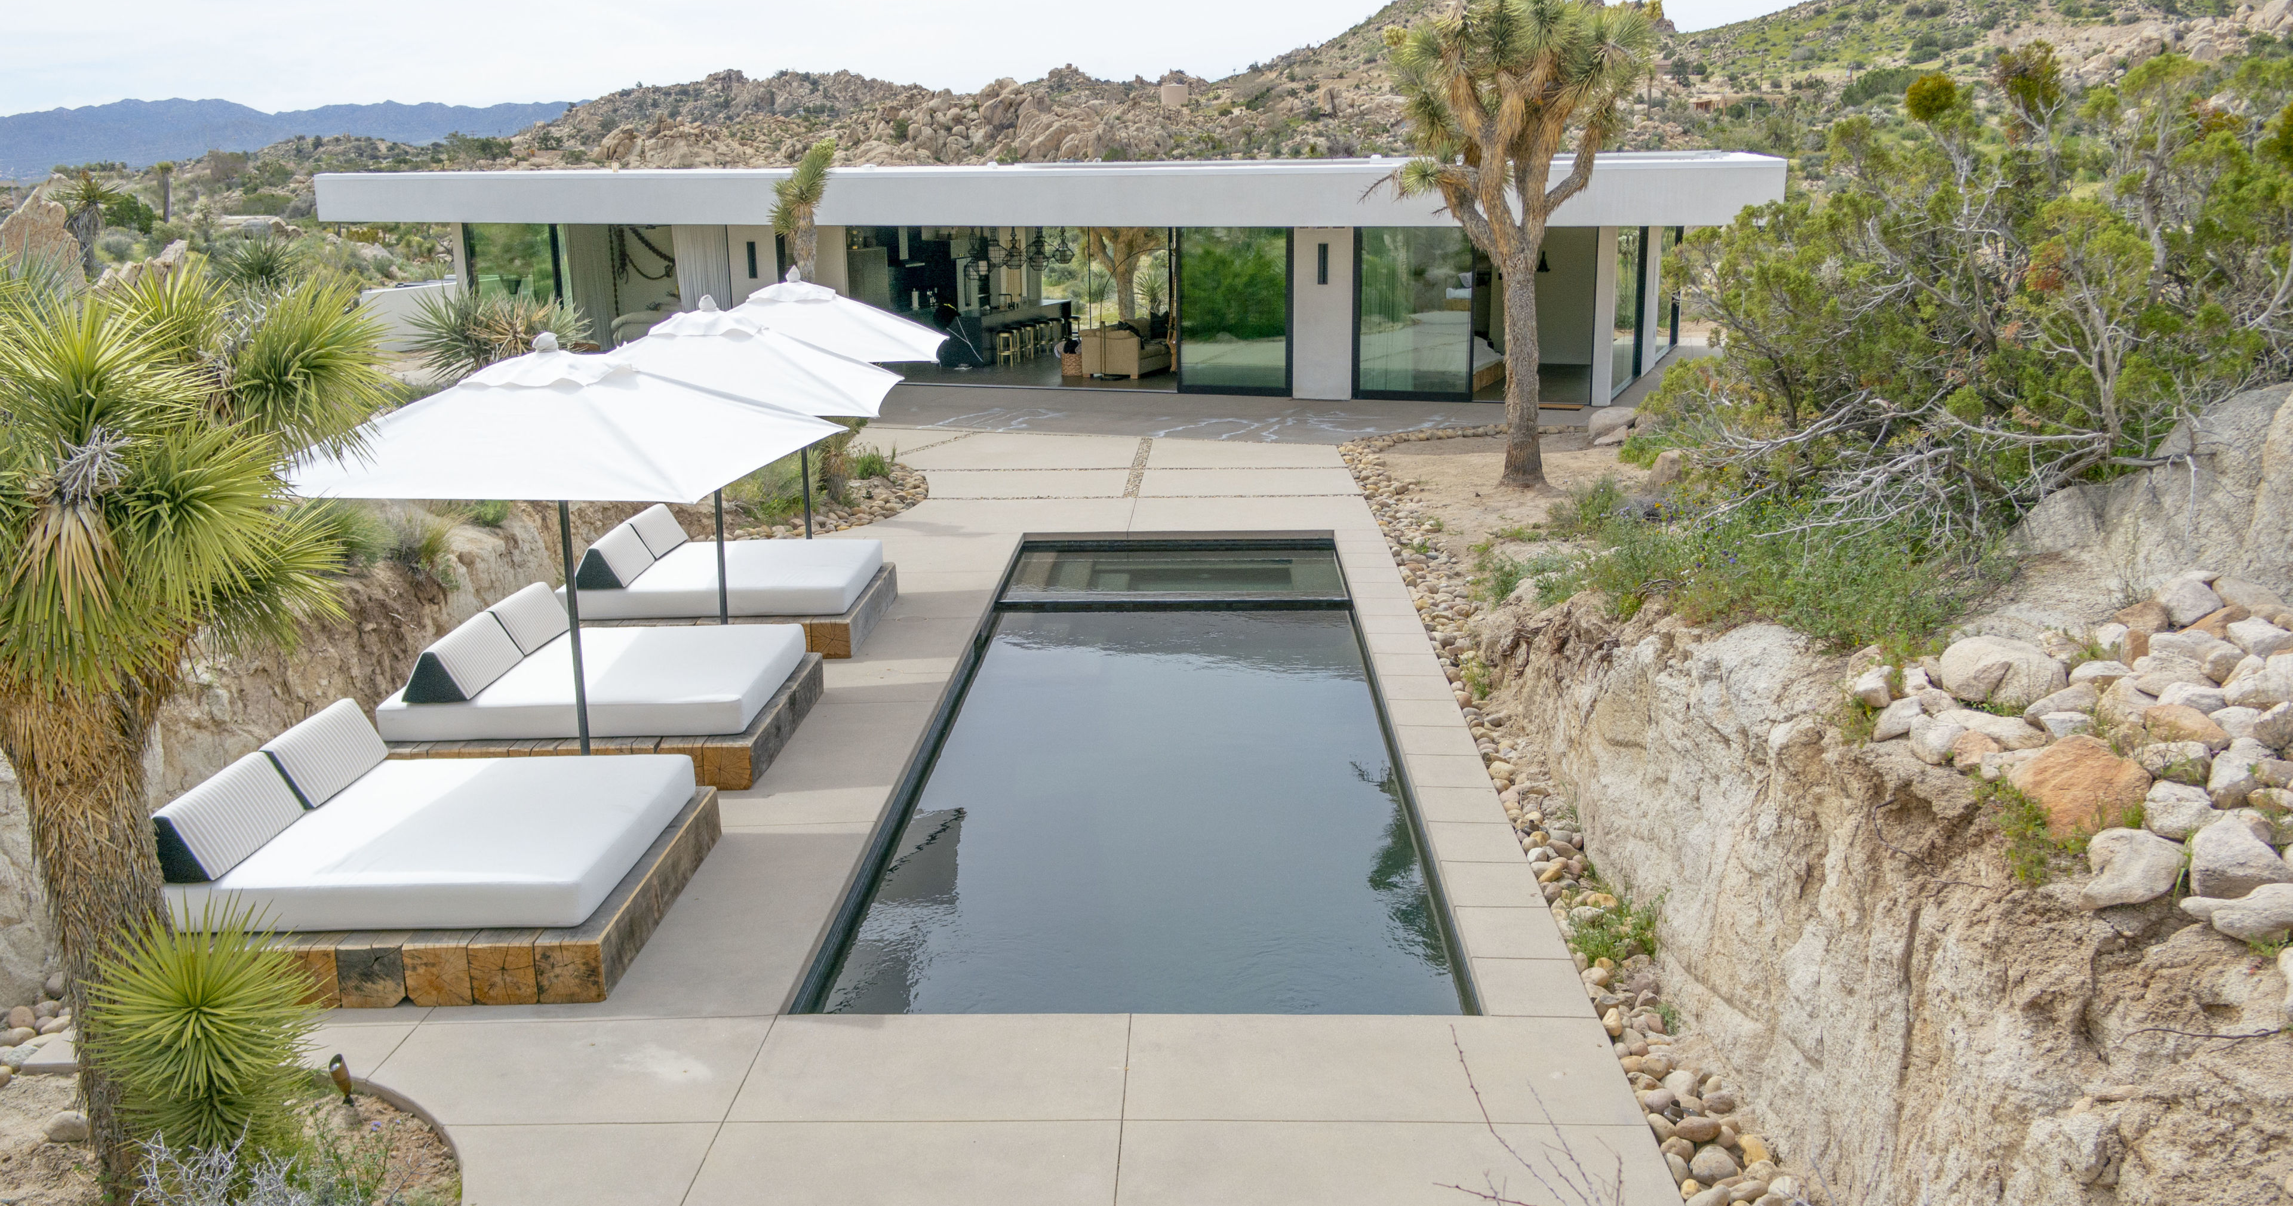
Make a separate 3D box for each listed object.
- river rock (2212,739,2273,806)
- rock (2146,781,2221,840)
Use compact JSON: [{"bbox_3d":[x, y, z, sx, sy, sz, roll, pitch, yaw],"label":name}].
[{"bbox_3d":[3.405,0.529,5.939,0.185,0.180,0.200,7,15,30],"label":"river rock"},{"bbox_3d":[3.702,0.739,6.826,0.255,0.180,0.210,0,13,2],"label":"rock"}]

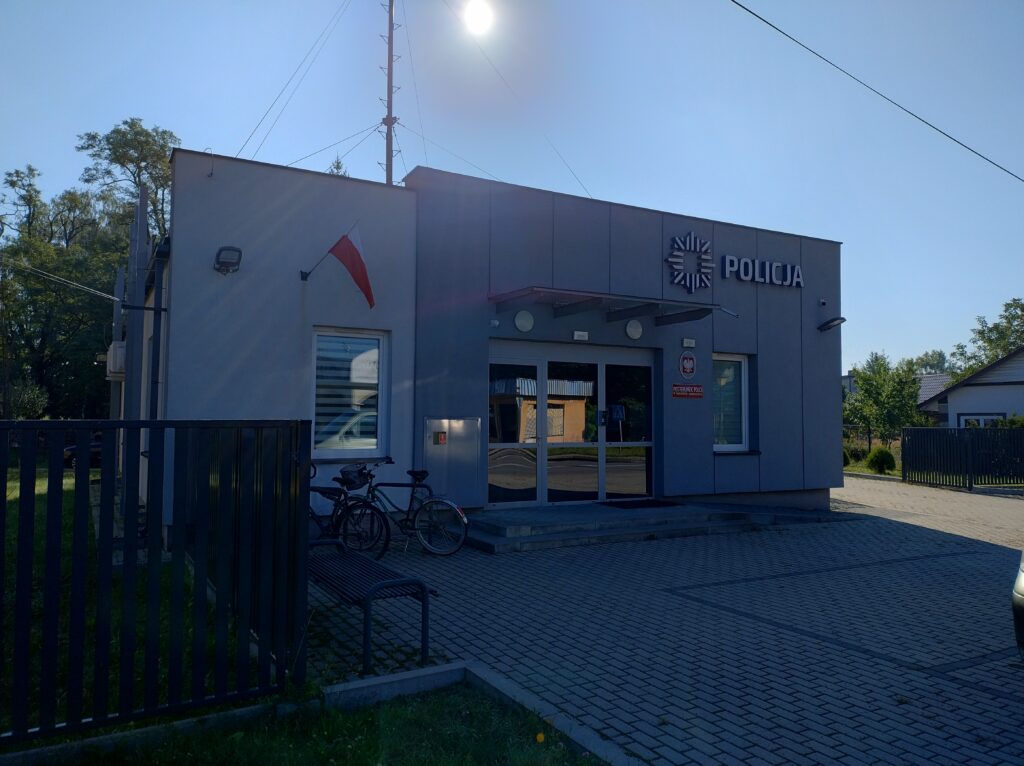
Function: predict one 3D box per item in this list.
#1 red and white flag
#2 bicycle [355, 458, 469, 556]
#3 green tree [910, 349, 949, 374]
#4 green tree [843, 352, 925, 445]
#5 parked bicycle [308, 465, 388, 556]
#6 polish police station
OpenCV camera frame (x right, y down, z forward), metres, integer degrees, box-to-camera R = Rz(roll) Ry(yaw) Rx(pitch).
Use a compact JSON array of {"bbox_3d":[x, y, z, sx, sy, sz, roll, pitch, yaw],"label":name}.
[{"bbox_3d":[-1.949,-1.419,9.000,0.600,1.000,0.250,-1,-3,25],"label":"red and white flag"},{"bbox_3d":[-1.278,1.472,8.691,1.740,1.050,0.580,0,-3,18],"label":"bicycle"},{"bbox_3d":[51.944,1.346,91.737,6.500,10.800,6.500,-1,-3,29],"label":"green tree"},{"bbox_3d":[18.177,0.991,36.622,4.300,4.990,4.300,-1,-3,26],"label":"green tree"},{"bbox_3d":[-2.100,1.431,8.132,1.740,1.050,0.600,0,-3,17],"label":"parked bicycle"},{"bbox_3d":[-1.357,-0.148,15.767,11.337,4.910,11.000,2,-3,-28],"label":"polish police station"}]

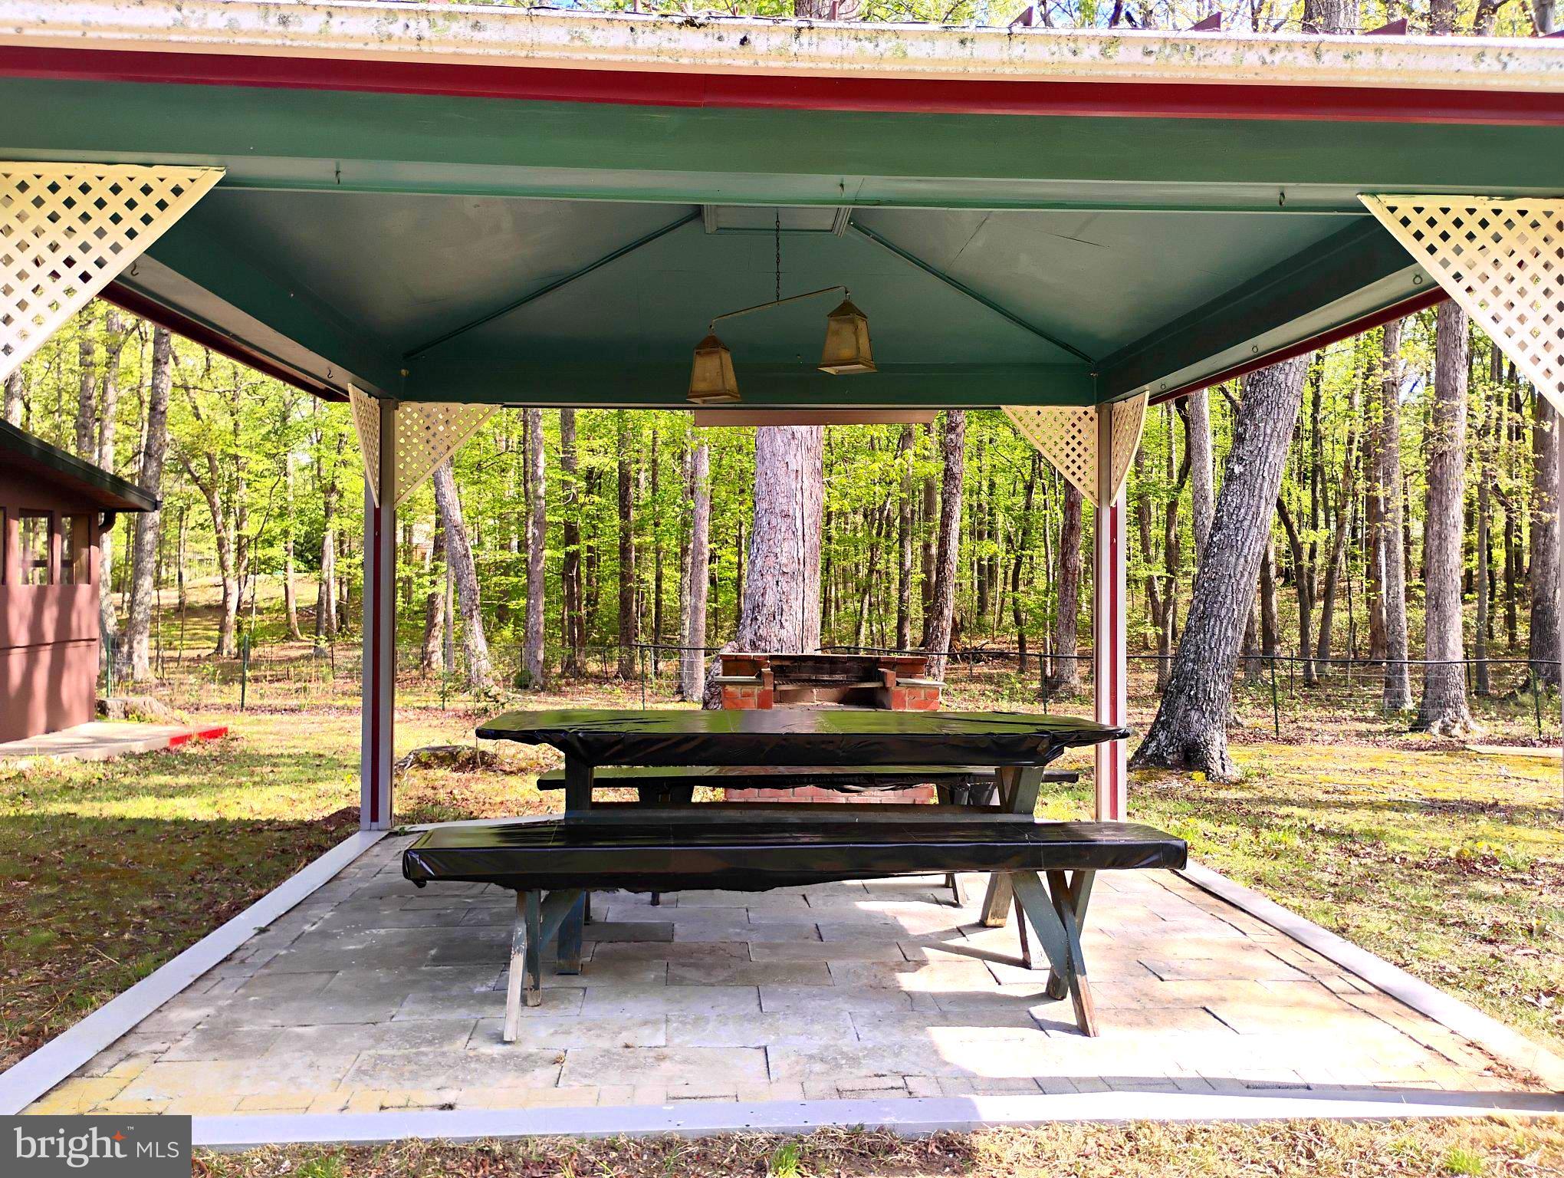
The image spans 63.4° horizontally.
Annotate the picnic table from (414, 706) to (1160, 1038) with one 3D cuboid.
[{"bbox_3d":[0.048,0.940,4.854,2.298,0.857,0.782,0,0,-2],"label":"picnic table"}]

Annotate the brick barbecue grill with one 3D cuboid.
[{"bbox_3d":[0.284,0.905,8.146,1.380,0.980,0.640,0,0,-2],"label":"brick barbecue grill"}]

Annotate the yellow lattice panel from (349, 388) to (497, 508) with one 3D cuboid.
[{"bbox_3d":[-1.898,-0.746,6.785,0.667,0.614,0.681,0,0,-4],"label":"yellow lattice panel"}]

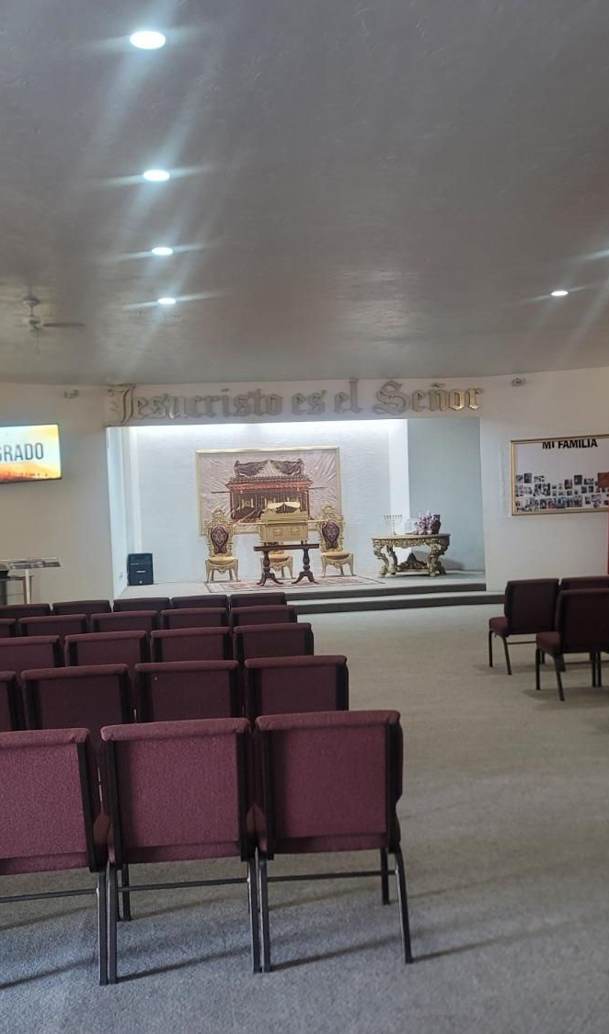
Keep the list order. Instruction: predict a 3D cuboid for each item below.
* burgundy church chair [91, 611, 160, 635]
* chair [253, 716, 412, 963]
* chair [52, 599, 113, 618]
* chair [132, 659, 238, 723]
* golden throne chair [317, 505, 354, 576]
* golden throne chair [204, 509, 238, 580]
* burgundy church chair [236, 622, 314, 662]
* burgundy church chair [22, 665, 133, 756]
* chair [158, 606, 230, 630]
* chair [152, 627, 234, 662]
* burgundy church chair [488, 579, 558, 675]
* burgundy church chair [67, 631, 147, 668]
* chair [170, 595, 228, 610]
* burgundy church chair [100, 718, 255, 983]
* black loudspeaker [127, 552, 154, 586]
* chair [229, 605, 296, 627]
[{"bbox_3d":[-1.346,1.145,7.619,0.505,0.862,0.630,-2,0,-9],"label":"burgundy church chair"},{"bbox_3d":[0.078,1.061,3.508,0.492,0.840,0.656,-2,0,-4],"label":"chair"},{"bbox_3d":[-1.919,1.160,8.785,0.492,0.840,0.656,-2,0,-8],"label":"chair"},{"bbox_3d":[-0.563,1.109,4.921,0.505,0.862,0.630,-2,0,-7],"label":"chair"},{"bbox_3d":[0.608,0.474,20.057,0.660,1.420,0.680,-2,0,-8],"label":"golden throne chair"},{"bbox_3d":[-1.741,0.569,20.900,0.670,1.557,0.680,-2,0,-9],"label":"golden throne chair"},{"bbox_3d":[-0.211,1.080,6.378,0.492,0.840,0.656,-2,0,-7],"label":"burgundy church chair"},{"bbox_3d":[-1.038,1.110,4.786,0.497,0.852,0.638,-2,0,-6],"label":"burgundy church chair"},{"bbox_3d":[-0.825,1.110,7.657,0.492,0.840,0.656,-2,0,-5],"label":"chair"},{"bbox_3d":[-0.712,1.102,6.313,0.492,0.840,0.656,-2,0,-8],"label":"chair"},{"bbox_3d":[2.052,0.998,9.274,0.510,0.850,0.666,-2,0,-5],"label":"burgundy church chair"},{"bbox_3d":[-1.229,1.138,6.303,0.505,0.862,0.630,-2,0,-10],"label":"burgundy church chair"},{"bbox_3d":[-0.931,1.124,9.001,0.510,0.850,0.666,-2,0,-7],"label":"chair"},{"bbox_3d":[-0.424,1.088,3.480,0.501,0.851,0.637,-2,0,-5],"label":"burgundy church chair"},{"bbox_3d":[-3.417,1.093,20.732,0.480,0.648,0.400,-2,0,-11],"label":"black loudspeaker"},{"bbox_3d":[-0.314,1.088,7.699,0.492,0.840,0.656,-2,0,-4],"label":"chair"}]

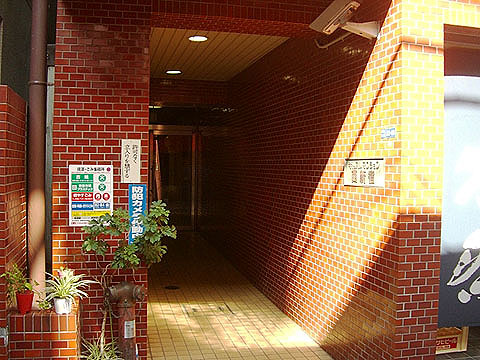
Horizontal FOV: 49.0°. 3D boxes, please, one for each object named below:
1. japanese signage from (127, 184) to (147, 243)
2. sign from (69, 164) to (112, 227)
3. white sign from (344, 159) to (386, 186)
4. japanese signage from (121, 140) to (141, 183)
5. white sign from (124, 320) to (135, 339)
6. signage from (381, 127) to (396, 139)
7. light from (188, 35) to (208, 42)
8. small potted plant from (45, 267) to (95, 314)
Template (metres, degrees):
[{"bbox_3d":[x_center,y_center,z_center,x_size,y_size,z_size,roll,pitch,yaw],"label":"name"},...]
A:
[{"bbox_3d":[-0.710,0.242,3.659,0.121,0.425,0.010,1,1,-13],"label":"japanese signage"},{"bbox_3d":[-1.014,0.108,3.593,0.297,0.419,0.010,1,1,-13],"label":"sign"},{"bbox_3d":[0.861,-0.048,3.639,0.020,0.195,0.605,1,1,-14],"label":"white sign"},{"bbox_3d":[-0.751,-0.129,3.646,0.130,0.303,0.010,1,1,-13],"label":"japanese signage"},{"bbox_3d":[-0.712,0.969,3.415,0.070,0.120,0.012,0,1,-22],"label":"white sign"},{"bbox_3d":[0.932,-0.292,3.309,0.010,0.063,0.178,1,1,-14],"label":"signage"},{"bbox_3d":[-0.426,-1.450,5.413,0.200,0.050,0.200,1,1,-13],"label":"light"},{"bbox_3d":[-0.996,0.646,3.079,0.295,0.285,0.280,1,1,-13],"label":"small potted plant"}]

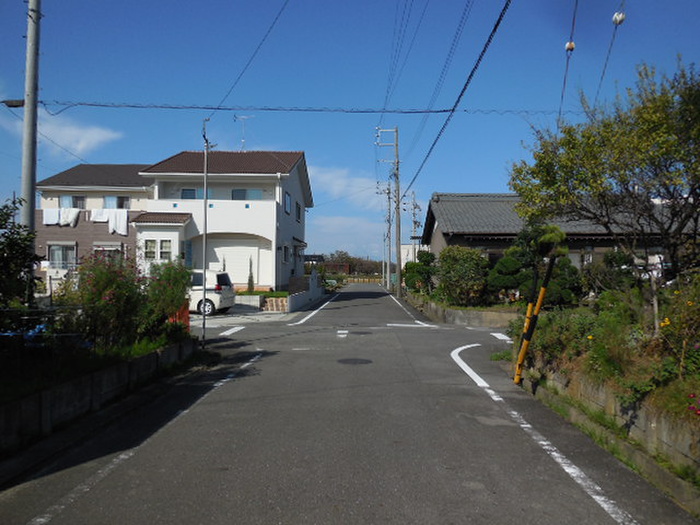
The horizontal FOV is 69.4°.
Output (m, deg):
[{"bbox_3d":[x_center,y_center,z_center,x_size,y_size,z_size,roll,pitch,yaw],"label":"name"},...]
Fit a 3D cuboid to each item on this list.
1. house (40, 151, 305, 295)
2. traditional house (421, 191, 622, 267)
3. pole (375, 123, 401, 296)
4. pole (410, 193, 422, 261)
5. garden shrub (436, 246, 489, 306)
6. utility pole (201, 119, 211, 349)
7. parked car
[{"bbox_3d":[-9.900,-2.570,30.600,14.200,8.270,11.400,0,-1,1],"label":"house"},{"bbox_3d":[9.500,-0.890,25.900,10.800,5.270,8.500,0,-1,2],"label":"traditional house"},{"bbox_3d":[2.650,-3.480,34.950,1.650,11.770,0.400,0,-1,2],"label":"pole"},{"bbox_3d":[7.400,-2.450,57.000,1.300,10.900,0.500,0,-1,2],"label":"pole"},{"bbox_3d":[4.160,0.520,18.700,1.950,2.200,1.900,0,-1,0],"label":"garden shrub"},{"bbox_3d":[-3.040,-0.610,10.750,0.220,4.870,0.170,0,-1,0],"label":"utility pole"},{"bbox_3d":[-6.830,1.200,20.300,4.150,1.700,1.690,0,-1,7],"label":"parked car"}]

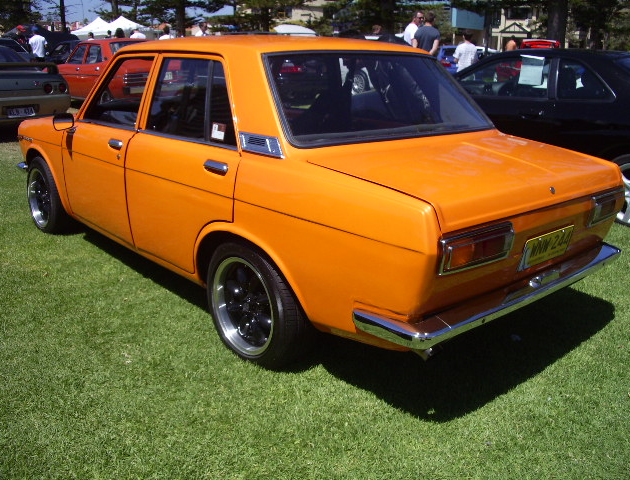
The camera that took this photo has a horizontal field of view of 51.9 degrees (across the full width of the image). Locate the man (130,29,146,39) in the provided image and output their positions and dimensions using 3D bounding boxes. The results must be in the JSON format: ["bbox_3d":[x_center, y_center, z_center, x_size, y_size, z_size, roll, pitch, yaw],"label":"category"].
[{"bbox_3d":[-4.718,-4.694,17.200,0.500,1.680,0.360,-6,18,-24],"label":"man"}]

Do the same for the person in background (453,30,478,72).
[{"bbox_3d":[3.209,-3.619,14.049,0.500,1.740,0.330,4,17,7],"label":"person in background"}]

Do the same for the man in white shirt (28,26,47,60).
[{"bbox_3d":[-8.429,-5.614,19.743,0.500,1.700,0.330,-3,17,-14],"label":"man in white shirt"}]

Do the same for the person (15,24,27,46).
[{"bbox_3d":[-8.881,-5.649,19.746,0.340,1.720,0.480,4,17,8],"label":"person"}]

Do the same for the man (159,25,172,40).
[{"bbox_3d":[-3.753,-4.453,16.300,0.480,1.760,0.300,0,17,-6],"label":"man"}]

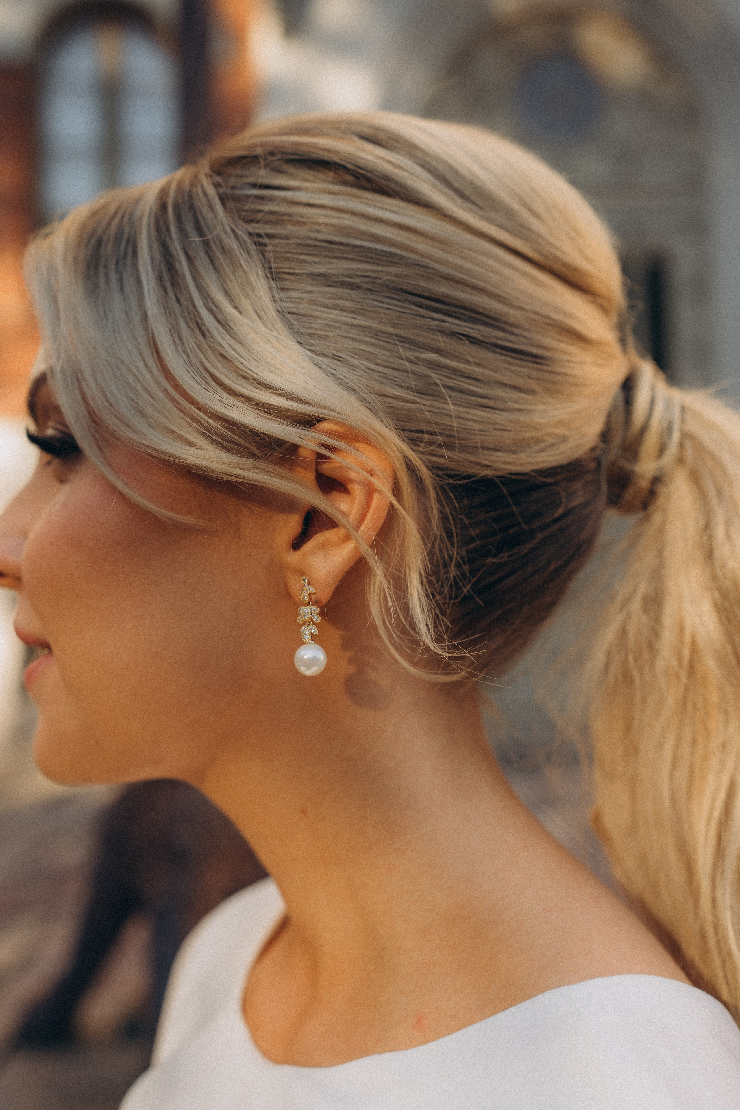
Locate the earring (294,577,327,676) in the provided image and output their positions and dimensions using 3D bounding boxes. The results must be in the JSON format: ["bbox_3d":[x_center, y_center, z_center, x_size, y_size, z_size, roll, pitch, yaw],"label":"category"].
[{"bbox_3d":[-0.019,0.023,0.345,0.011,0.032,0.011,0,-2,5],"label":"earring"}]

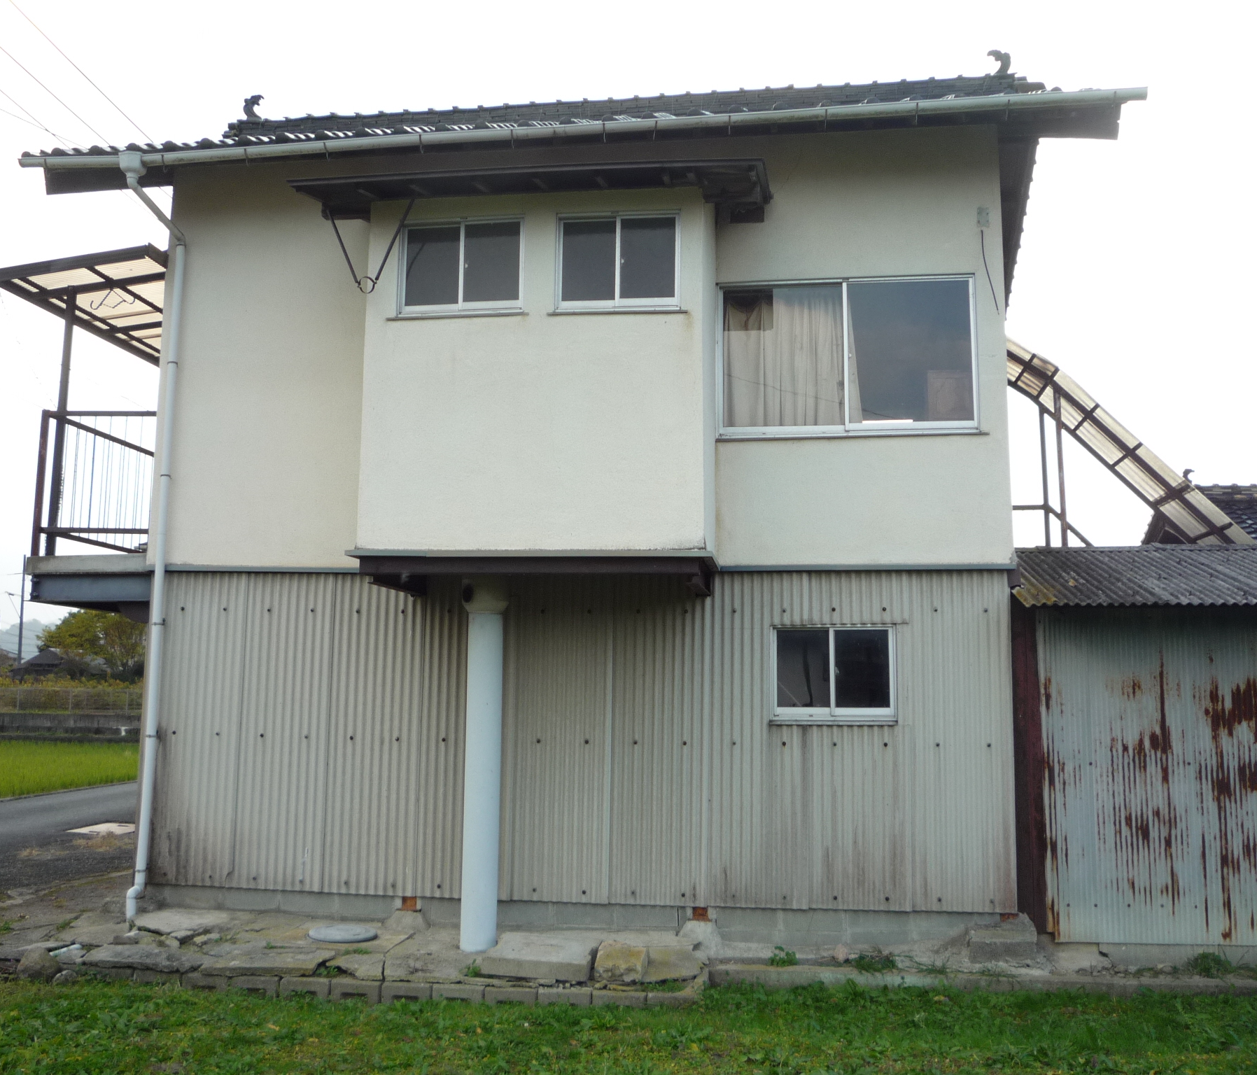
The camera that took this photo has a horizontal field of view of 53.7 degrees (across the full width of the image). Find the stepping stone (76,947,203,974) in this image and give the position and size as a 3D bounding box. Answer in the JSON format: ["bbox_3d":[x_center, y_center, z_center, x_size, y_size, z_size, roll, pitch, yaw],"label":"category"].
[{"bbox_3d":[-2.734,2.427,7.125,0.730,0.080,0.350,0,-8,8],"label":"stepping stone"}]

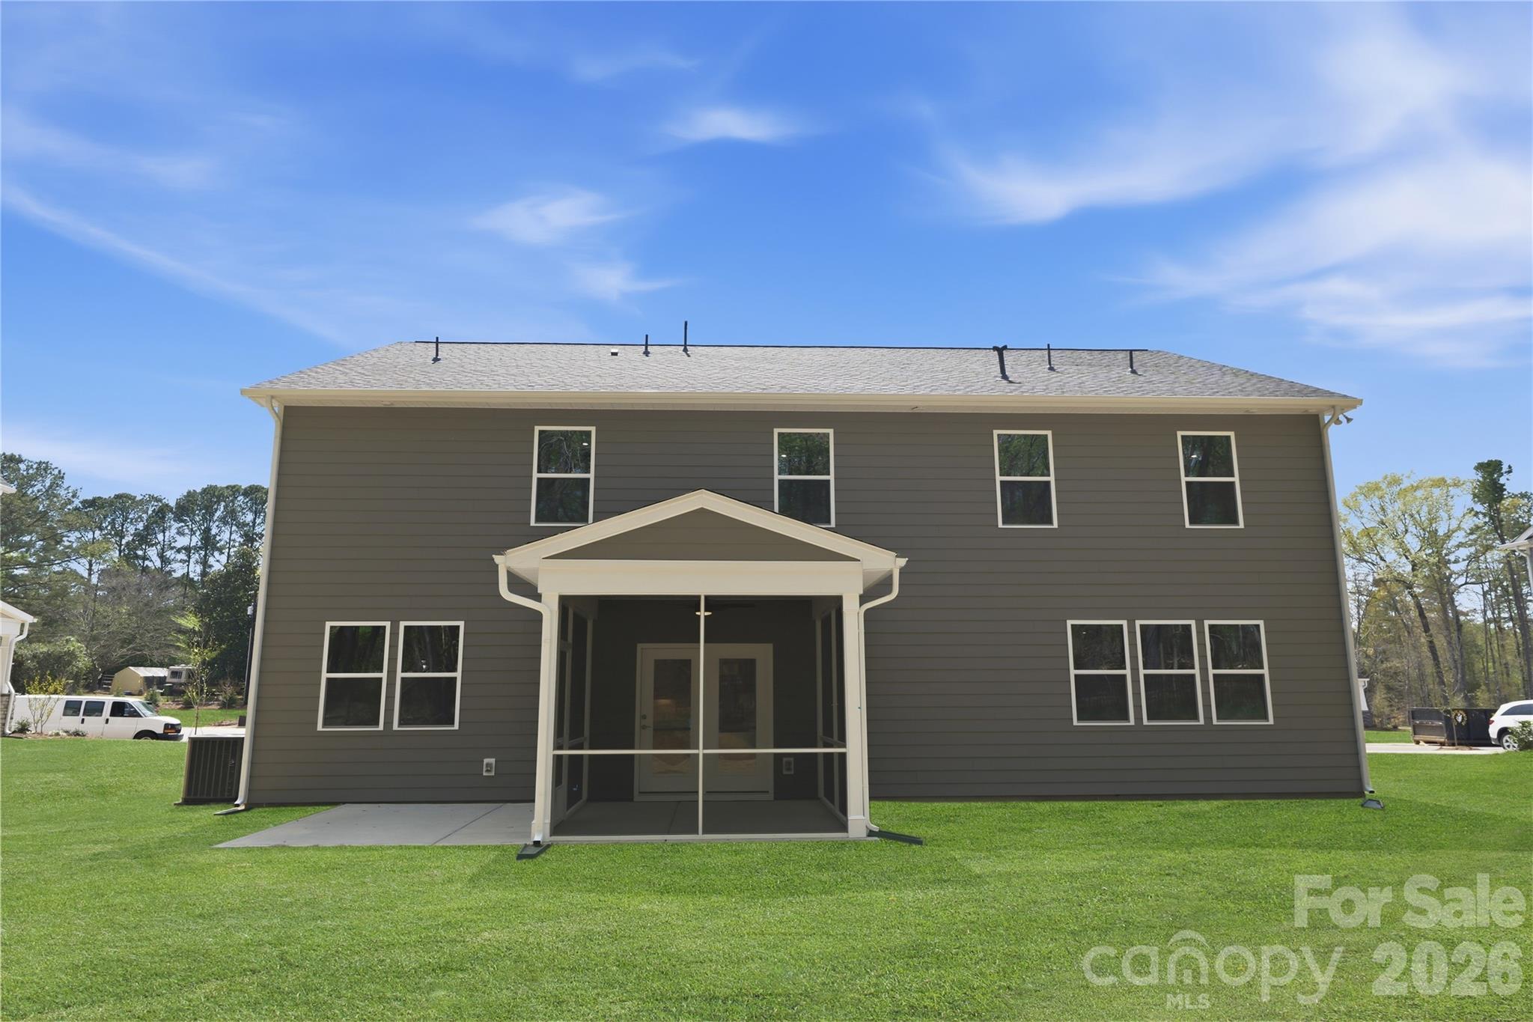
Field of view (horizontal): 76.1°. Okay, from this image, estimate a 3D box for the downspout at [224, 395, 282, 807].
[{"bbox_3d":[-7.176,1.175,13.776,0.089,5.730,0.420,0,-11,-3],"label":"downspout"}]

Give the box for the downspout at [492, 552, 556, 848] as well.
[{"bbox_3d":[-2.669,1.975,10.541,0.660,3.040,0.180,0,-11,-3],"label":"downspout"}]

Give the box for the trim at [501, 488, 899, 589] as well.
[{"bbox_3d":[-0.710,0.337,11.012,4.365,1.175,0.150,0,-11,-3],"label":"trim"}]

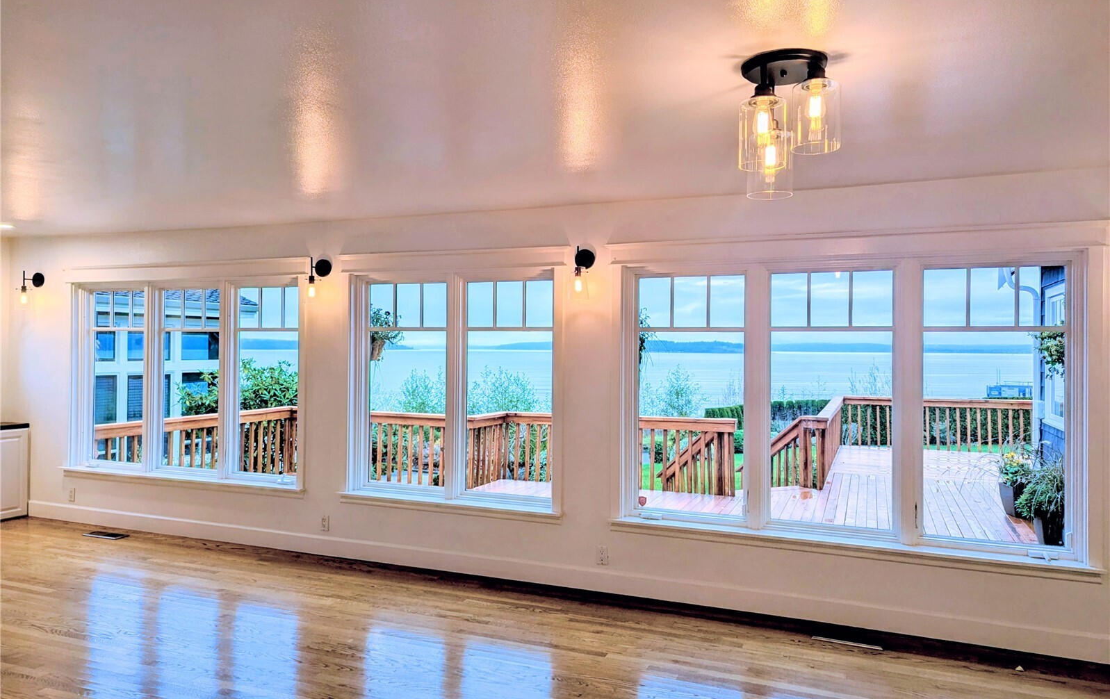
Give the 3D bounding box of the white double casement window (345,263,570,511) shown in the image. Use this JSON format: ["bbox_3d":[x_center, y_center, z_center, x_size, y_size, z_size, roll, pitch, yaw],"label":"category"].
[{"bbox_3d":[-0.729,0.253,5.298,1.610,1.570,0.140,0,0,23],"label":"white double casement window"}]

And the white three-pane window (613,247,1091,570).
[{"bbox_3d":[1.509,0.276,4.343,2.500,1.610,0.140,0,0,23],"label":"white three-pane window"}]

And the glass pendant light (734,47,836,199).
[{"bbox_3d":[0.748,-0.703,2.462,0.300,0.420,0.300,0,0,23],"label":"glass pendant light"}]

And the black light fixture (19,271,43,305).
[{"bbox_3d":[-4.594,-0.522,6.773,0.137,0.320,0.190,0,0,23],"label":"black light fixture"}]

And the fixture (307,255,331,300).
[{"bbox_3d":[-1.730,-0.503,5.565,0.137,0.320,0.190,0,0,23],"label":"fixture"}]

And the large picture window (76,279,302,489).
[{"bbox_3d":[-3.034,0.236,6.270,2.470,1.570,0.140,0,0,23],"label":"large picture window"}]

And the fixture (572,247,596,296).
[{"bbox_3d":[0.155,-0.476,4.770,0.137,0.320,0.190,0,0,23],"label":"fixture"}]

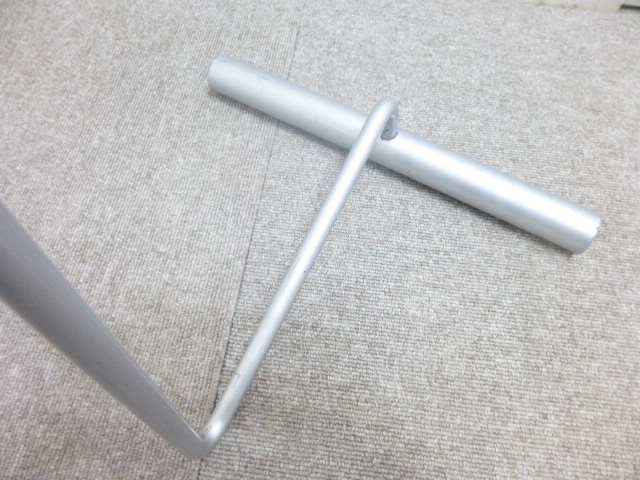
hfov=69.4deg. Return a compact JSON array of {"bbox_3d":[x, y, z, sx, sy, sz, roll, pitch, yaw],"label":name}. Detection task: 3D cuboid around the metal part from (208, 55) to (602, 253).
[{"bbox_3d":[0.051,-0.074,0.362,0.319,0.032,0.032,27,67,13],"label":"metal part"}]

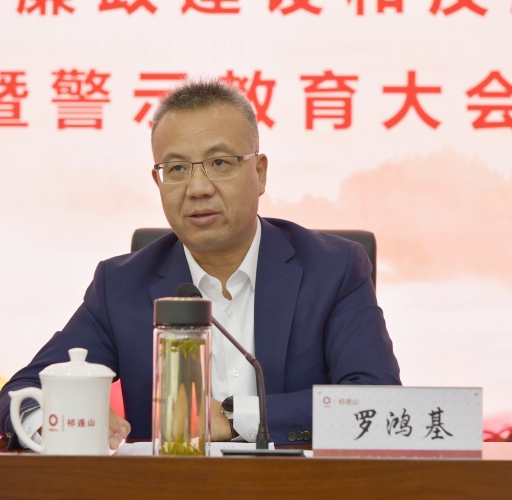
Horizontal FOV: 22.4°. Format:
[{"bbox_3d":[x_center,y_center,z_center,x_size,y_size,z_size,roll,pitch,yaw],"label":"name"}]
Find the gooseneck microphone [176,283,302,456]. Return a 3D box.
[{"bbox_3d":[-0.022,0.158,1.661,0.150,0.237,0.230,1,-2,-14],"label":"gooseneck microphone"}]

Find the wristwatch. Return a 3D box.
[{"bbox_3d":[-0.029,0.237,1.819,0.043,0.050,0.060,1,40,0],"label":"wristwatch"}]

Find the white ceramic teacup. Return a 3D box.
[{"bbox_3d":[-0.229,0.193,1.530,0.126,0.148,0.091,1,-2,0],"label":"white ceramic teacup"}]

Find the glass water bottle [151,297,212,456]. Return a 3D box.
[{"bbox_3d":[-0.088,0.163,1.531,0.068,0.214,0.068,1,-2,0],"label":"glass water bottle"}]

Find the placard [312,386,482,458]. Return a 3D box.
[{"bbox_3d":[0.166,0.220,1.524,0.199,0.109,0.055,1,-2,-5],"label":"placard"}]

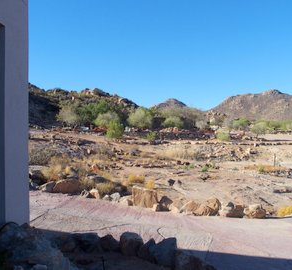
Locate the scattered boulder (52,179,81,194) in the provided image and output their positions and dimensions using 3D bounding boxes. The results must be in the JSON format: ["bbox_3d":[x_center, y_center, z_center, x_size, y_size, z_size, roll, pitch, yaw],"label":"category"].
[{"bbox_3d":[-2.230,1.454,8.219,0.790,0.411,0.553,0,1,-15],"label":"scattered boulder"}]

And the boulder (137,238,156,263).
[{"bbox_3d":[0.013,1.530,3.850,0.251,0.301,0.226,0,1,0],"label":"boulder"}]

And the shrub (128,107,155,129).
[{"bbox_3d":[-1.004,-3.906,65.000,5.800,4.900,5.400,0,1,0],"label":"shrub"}]

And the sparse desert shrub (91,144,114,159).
[{"bbox_3d":[-2.988,1.133,20.000,1.648,0.962,1.319,0,2,0],"label":"sparse desert shrub"}]

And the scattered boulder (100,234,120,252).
[{"bbox_3d":[-0.461,1.408,3.780,0.260,0.200,0.230,0,1,-3],"label":"scattered boulder"}]

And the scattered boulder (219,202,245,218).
[{"bbox_3d":[1.609,1.421,5.480,0.450,0.260,0.360,0,1,8],"label":"scattered boulder"}]

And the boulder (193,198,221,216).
[{"bbox_3d":[1.179,1.402,5.630,0.500,0.290,0.380,0,1,6],"label":"boulder"}]

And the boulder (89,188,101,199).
[{"bbox_3d":[-1.322,1.522,7.511,0.297,0.250,0.252,0,1,-10],"label":"boulder"}]

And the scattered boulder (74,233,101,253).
[{"bbox_3d":[-1.025,1.883,5.100,0.442,0.336,0.342,0,2,0],"label":"scattered boulder"}]

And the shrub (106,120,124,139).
[{"bbox_3d":[-4.923,-0.807,47.000,2.905,3.067,2.905,0,2,0],"label":"shrub"}]

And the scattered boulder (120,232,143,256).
[{"bbox_3d":[-0.196,1.384,3.680,0.300,0.260,0.270,0,1,-2],"label":"scattered boulder"}]

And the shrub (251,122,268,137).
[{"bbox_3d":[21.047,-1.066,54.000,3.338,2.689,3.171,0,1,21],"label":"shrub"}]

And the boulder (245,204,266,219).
[{"bbox_3d":[2.234,1.561,5.941,0.449,0.277,0.382,0,1,21],"label":"boulder"}]

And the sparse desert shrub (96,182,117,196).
[{"bbox_3d":[-1.051,1.476,7.850,0.566,0.405,0.509,0,1,-8],"label":"sparse desert shrub"}]

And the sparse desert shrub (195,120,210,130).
[{"bbox_3d":[12.418,-2.088,64.000,3.516,2.198,3.165,0,2,0],"label":"sparse desert shrub"}]

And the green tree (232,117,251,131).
[{"bbox_3d":[23.613,-2.782,72.000,4.451,3.585,4.228,0,2,0],"label":"green tree"}]

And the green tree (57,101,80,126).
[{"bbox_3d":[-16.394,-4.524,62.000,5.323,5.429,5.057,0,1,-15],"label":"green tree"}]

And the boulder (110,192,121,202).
[{"bbox_3d":[-0.746,1.535,7.183,0.259,0.227,0.220,0,1,-6],"label":"boulder"}]

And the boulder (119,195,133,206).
[{"bbox_3d":[-0.435,1.424,6.330,0.300,0.220,0.260,0,1,-2],"label":"boulder"}]

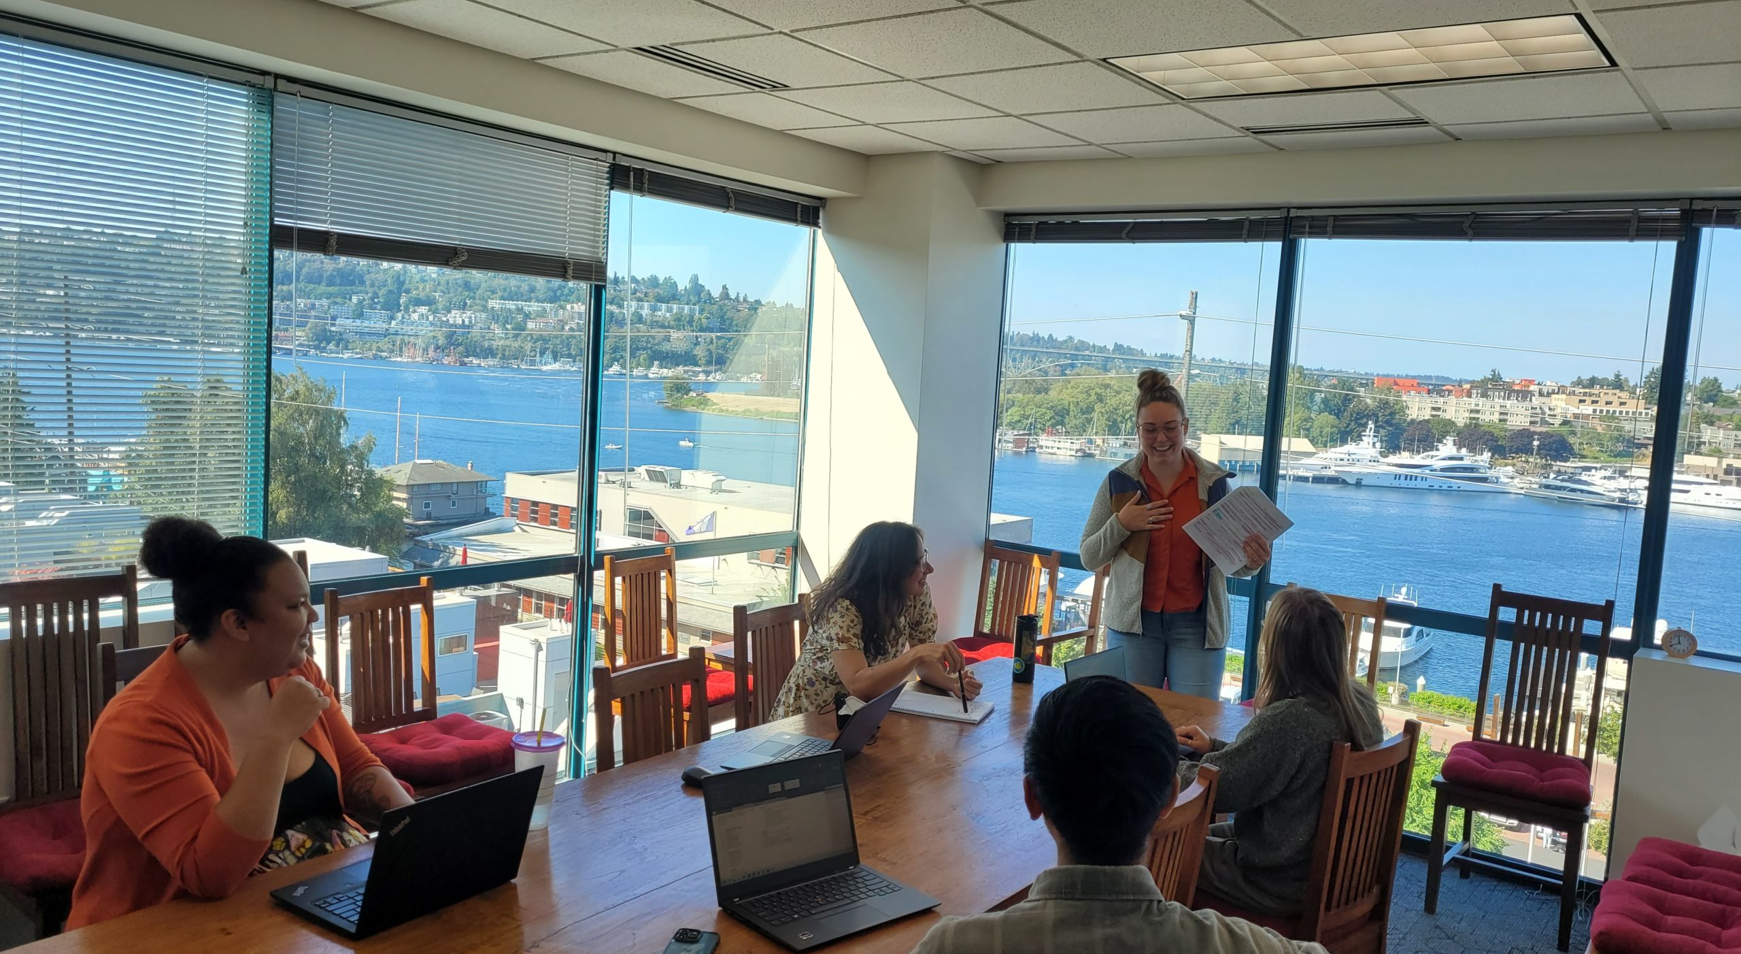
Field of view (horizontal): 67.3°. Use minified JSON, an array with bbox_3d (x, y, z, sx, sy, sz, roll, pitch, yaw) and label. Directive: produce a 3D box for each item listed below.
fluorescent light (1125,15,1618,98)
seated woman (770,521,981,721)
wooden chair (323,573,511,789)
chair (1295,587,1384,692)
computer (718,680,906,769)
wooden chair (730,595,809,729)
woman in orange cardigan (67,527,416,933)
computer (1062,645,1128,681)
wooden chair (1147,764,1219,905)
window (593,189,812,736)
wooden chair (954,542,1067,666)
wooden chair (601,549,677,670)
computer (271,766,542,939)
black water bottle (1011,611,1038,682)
[{"bbox_3d":[1.281,-1.139,3.517,1.200,0.080,0.600,7,6,36],"label":"fluorescent light"},{"bbox_3d":[-0.006,0.738,3.850,0.680,1.220,0.500,7,6,36],"label":"seated woman"},{"bbox_3d":[-1.296,0.826,3.787,0.520,0.950,0.460,7,6,36],"label":"wooden chair"},{"bbox_3d":[1.562,0.902,4.737,0.450,0.930,0.520,7,6,36],"label":"chair"},{"bbox_3d":[-0.123,0.579,3.043,0.325,0.196,0.315,6,6,22],"label":"computer"},{"bbox_3d":[-0.134,0.885,3.939,0.520,0.950,0.460,7,6,36],"label":"wooden chair"},{"bbox_3d":[-1.142,0.738,2.444,0.690,1.330,0.570,7,6,36],"label":"woman in orange cardigan"},{"bbox_3d":[0.713,0.588,3.503,0.265,0.200,0.310,8,7,40],"label":"computer"},{"bbox_3d":[0.369,1.017,2.662,0.500,0.925,0.450,8,7,40],"label":"wooden chair"},{"bbox_3d":[-0.666,-0.004,5.367,0.080,2.240,1.170,7,6,36],"label":"window"},{"bbox_3d":[0.461,0.798,5.349,0.460,0.950,0.520,7,6,36],"label":"wooden chair"},{"bbox_3d":[-0.695,0.781,4.721,0.520,0.950,0.460,7,6,36],"label":"wooden chair"},{"bbox_3d":[-0.777,0.606,2.218,0.286,0.230,0.321,7,6,33],"label":"computer"},{"bbox_3d":[0.484,0.521,4.029,0.069,0.210,0.069,7,6,36],"label":"black water bottle"}]

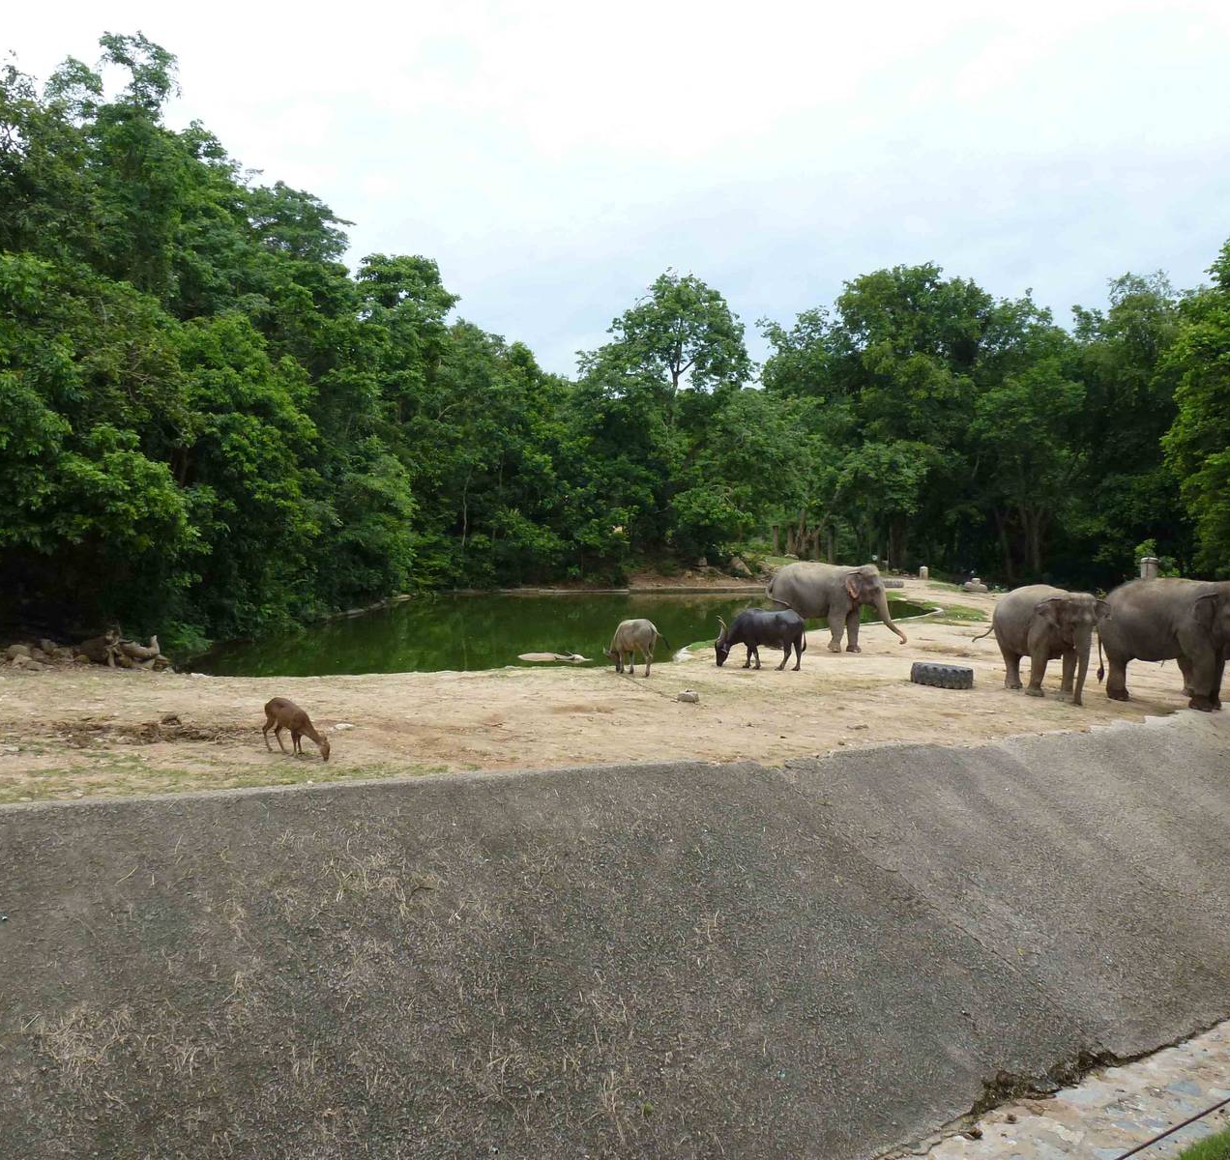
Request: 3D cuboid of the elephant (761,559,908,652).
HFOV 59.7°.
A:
[{"bbox_3d":[5.881,0.725,28.600,3.950,2.420,1.350,2,3,26],"label":"elephant"}]

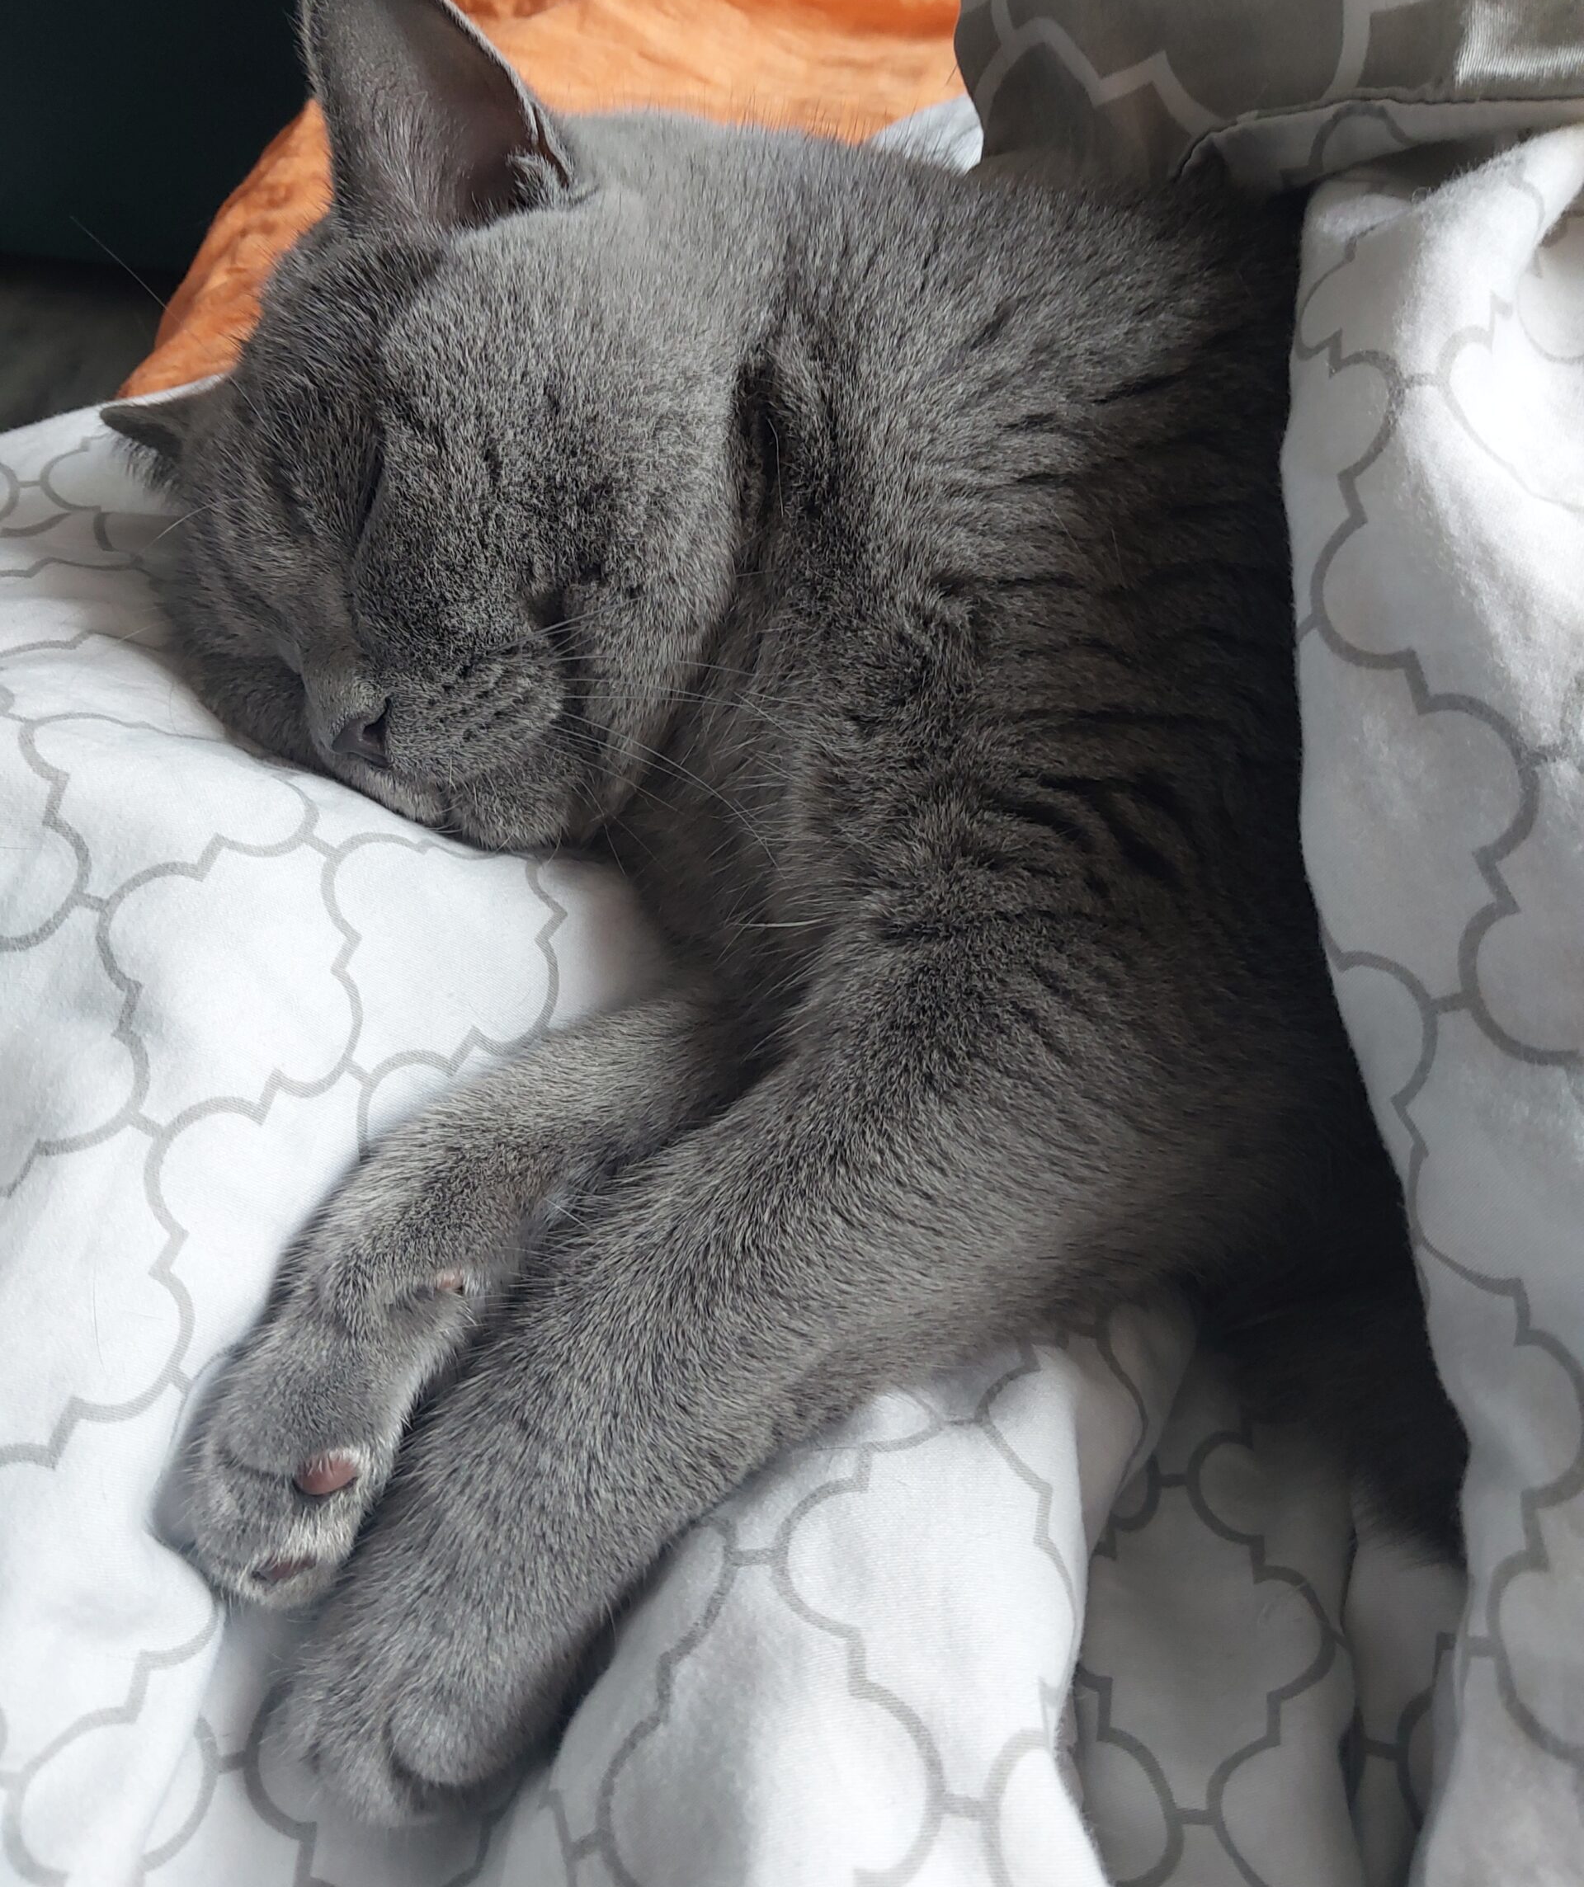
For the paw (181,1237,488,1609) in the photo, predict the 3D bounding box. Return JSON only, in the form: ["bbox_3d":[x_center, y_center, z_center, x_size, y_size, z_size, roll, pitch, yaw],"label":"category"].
[{"bbox_3d":[-0.084,0.090,0.340,0.036,0.036,0.062,36,63,-20],"label":"paw"}]

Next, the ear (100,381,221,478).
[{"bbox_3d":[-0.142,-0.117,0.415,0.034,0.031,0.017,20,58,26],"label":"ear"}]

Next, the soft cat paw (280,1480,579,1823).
[{"bbox_3d":[-0.061,0.122,0.320,0.042,0.034,0.057,20,62,15],"label":"soft cat paw"}]

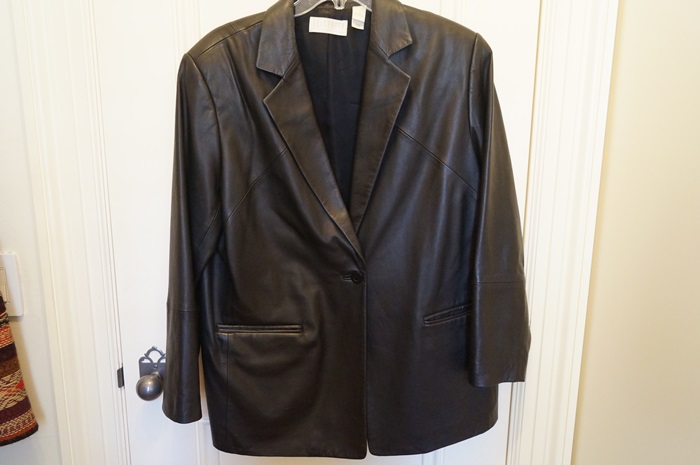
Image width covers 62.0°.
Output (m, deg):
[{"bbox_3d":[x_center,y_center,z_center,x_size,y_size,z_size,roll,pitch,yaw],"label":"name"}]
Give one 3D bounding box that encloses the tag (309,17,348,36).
[{"bbox_3d":[-0.034,-0.335,0.948,0.062,0.025,0.004,-5,13,-2],"label":"tag"}]

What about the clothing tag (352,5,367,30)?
[{"bbox_3d":[0.015,-0.349,0.945,0.021,0.035,0.004,2,12,-3],"label":"clothing tag"}]

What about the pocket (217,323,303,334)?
[{"bbox_3d":[-0.154,0.166,0.999,0.147,0.021,0.012,1,12,1],"label":"pocket"}]

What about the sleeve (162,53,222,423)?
[{"bbox_3d":[-0.268,0.022,0.981,0.108,0.625,0.115,2,12,-3],"label":"sleeve"}]

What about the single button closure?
[{"bbox_3d":[0.014,0.077,0.981,0.022,0.022,0.007,0,12,-3],"label":"single button closure"}]

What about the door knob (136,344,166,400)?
[{"bbox_3d":[-0.365,0.267,1.072,0.062,0.088,0.070,0,12,-3],"label":"door knob"}]

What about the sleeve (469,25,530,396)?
[{"bbox_3d":[0.253,-0.023,0.997,0.108,0.595,0.112,-4,13,-2],"label":"sleeve"}]

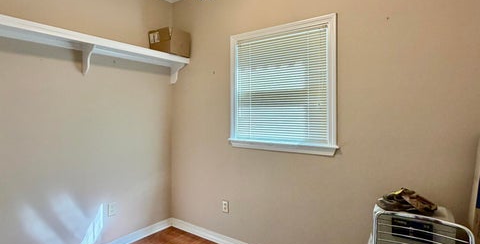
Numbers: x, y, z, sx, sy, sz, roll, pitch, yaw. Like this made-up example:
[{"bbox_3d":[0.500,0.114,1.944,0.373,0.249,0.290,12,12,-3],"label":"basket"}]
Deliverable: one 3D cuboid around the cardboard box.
[{"bbox_3d":[-0.753,-0.826,2.806,0.316,0.272,0.284,1,2,36],"label":"cardboard box"}]

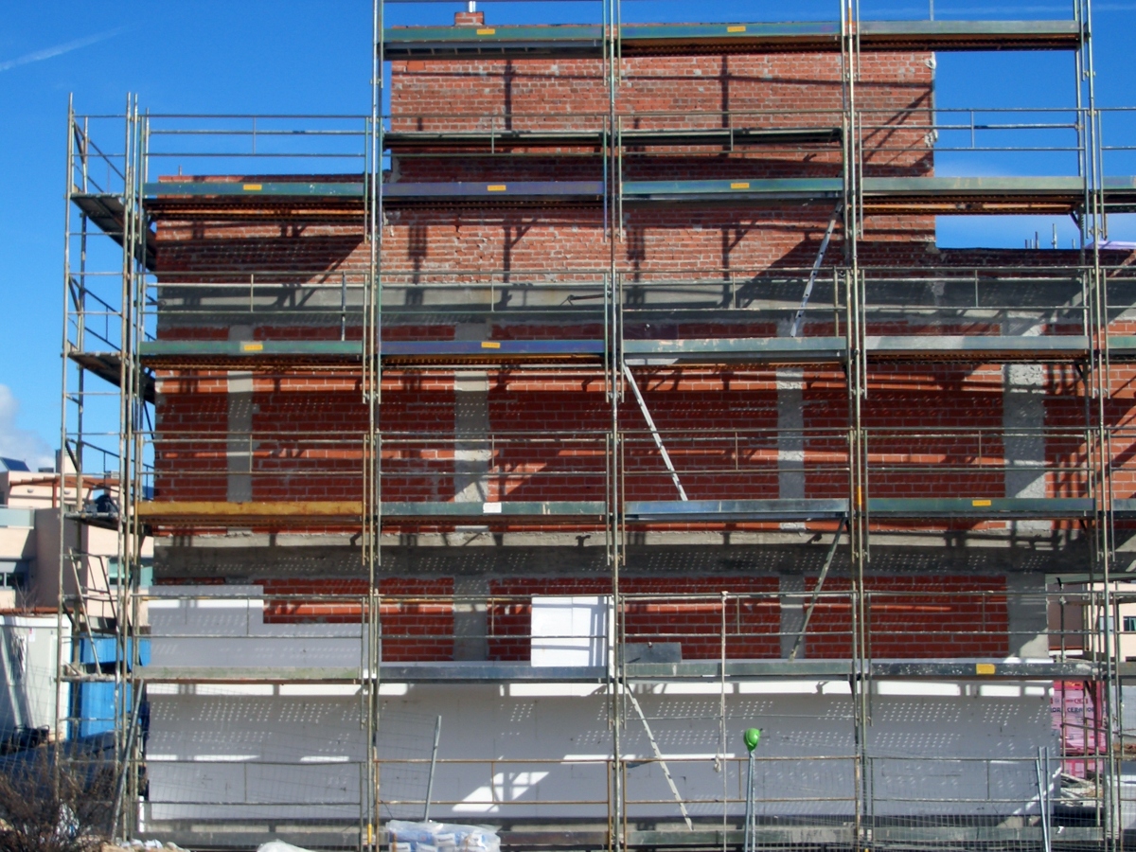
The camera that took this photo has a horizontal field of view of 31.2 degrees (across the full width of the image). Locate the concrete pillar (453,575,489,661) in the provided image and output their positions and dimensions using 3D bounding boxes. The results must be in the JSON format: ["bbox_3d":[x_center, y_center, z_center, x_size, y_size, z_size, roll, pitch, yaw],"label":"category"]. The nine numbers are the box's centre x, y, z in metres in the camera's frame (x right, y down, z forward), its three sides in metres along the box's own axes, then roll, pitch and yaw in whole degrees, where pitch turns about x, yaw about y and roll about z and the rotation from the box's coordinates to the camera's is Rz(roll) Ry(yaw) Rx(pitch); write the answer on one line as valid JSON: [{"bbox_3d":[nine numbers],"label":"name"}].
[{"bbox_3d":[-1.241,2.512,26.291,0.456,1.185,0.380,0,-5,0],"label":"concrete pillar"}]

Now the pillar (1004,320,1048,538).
[{"bbox_3d":[5.910,0.021,26.519,0.550,2.752,0.450,0,-5,0],"label":"pillar"}]

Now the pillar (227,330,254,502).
[{"bbox_3d":[-4.236,-0.009,26.517,0.319,2.562,0.320,0,-5,0],"label":"pillar"}]

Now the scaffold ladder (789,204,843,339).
[{"bbox_3d":[3.092,-1.895,25.637,0.070,1.947,0.380,20,-5,2],"label":"scaffold ladder"}]

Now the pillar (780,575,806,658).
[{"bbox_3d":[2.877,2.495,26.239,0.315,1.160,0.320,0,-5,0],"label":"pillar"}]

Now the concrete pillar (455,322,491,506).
[{"bbox_3d":[-1.237,-0.031,26.531,0.454,2.610,0.380,0,-5,0],"label":"concrete pillar"}]

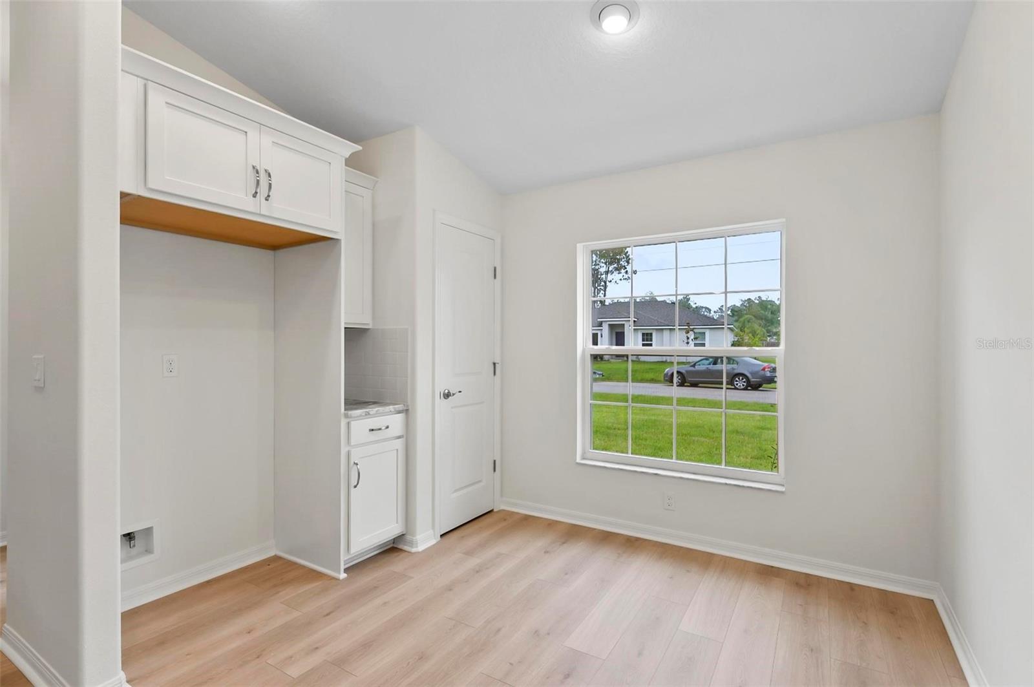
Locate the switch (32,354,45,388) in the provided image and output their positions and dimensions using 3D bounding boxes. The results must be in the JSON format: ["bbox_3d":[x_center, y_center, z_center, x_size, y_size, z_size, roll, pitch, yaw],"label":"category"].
[{"bbox_3d":[-1.782,0.104,1.715,0.075,0.117,0.014,0,0,31],"label":"switch"}]

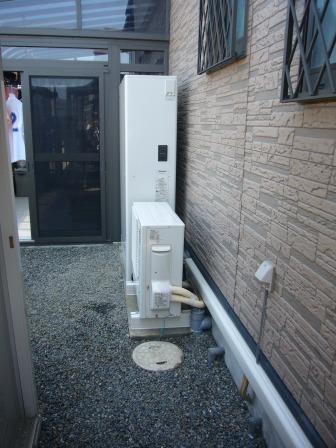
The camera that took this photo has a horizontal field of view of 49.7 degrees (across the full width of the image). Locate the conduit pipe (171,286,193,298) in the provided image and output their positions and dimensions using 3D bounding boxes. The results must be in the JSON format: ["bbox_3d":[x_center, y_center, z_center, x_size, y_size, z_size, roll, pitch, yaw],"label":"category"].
[{"bbox_3d":[0.102,0.481,2.594,0.185,0.090,0.100,-2,16,-9],"label":"conduit pipe"}]

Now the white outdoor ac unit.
[{"bbox_3d":[-0.102,0.245,2.900,0.305,0.693,0.765,-2,16,-9],"label":"white outdoor ac unit"}]

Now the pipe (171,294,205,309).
[{"bbox_3d":[0.135,0.540,2.616,0.255,0.095,0.100,-2,16,-9],"label":"pipe"}]

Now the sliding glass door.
[{"bbox_3d":[-1.206,-0.777,4.374,0.905,2.050,0.060,-2,16,-9],"label":"sliding glass door"}]

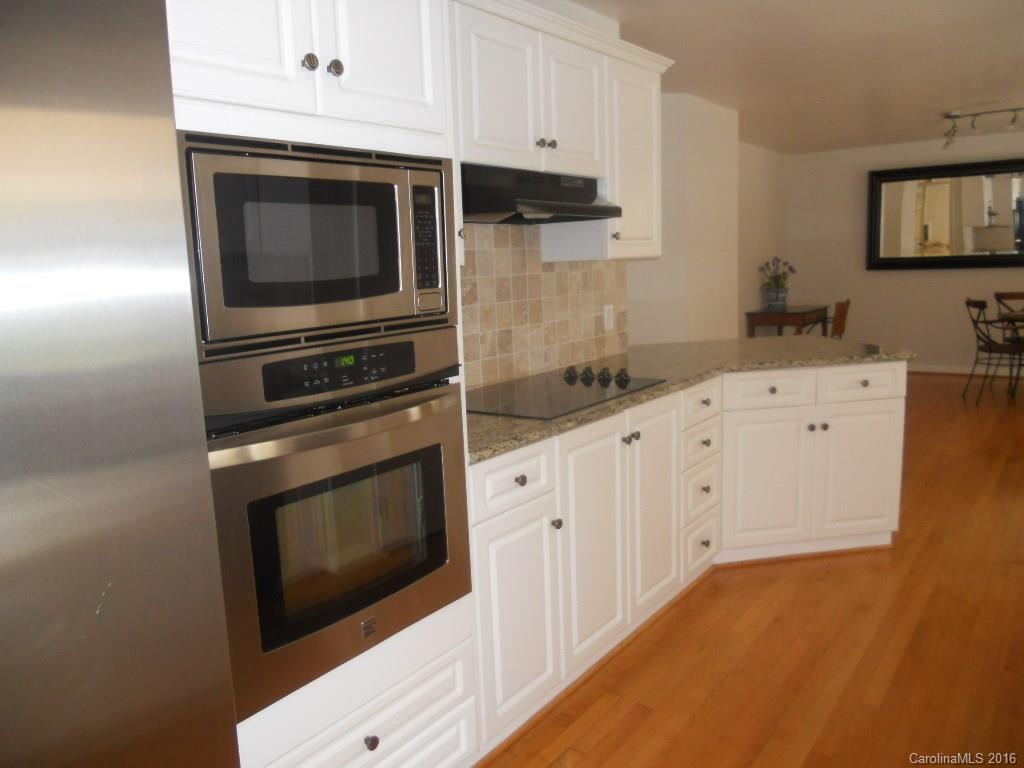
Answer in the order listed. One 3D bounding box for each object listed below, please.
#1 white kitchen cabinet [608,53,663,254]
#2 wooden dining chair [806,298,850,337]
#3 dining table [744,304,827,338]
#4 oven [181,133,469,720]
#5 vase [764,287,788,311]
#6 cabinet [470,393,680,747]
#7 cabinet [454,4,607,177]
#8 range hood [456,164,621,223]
[{"bbox_3d":[0.372,-0.899,3.305,0.310,0.760,0.463,5,11,36],"label":"white kitchen cabinet"},{"bbox_3d":[3.099,-0.433,8.112,0.520,0.850,0.470,5,11,36],"label":"wooden dining chair"},{"bbox_3d":[2.869,-0.404,8.301,0.550,0.750,0.950,5,11,36],"label":"dining table"},{"bbox_3d":[-0.549,0.040,1.825,0.600,1.069,0.711,5,11,36],"label":"oven"},{"bbox_3d":[2.668,-0.856,8.044,0.220,0.238,0.220,5,11,36],"label":"vase"},{"bbox_3d":[0.045,0.488,2.767,0.595,0.805,1.266,5,11,36],"label":"cabinet"},{"bbox_3d":[-0.026,-0.952,2.755,0.310,0.455,0.867,5,11,36],"label":"cabinet"},{"bbox_3d":[0.017,-0.643,2.741,0.435,0.154,0.775,5,11,36],"label":"range hood"}]

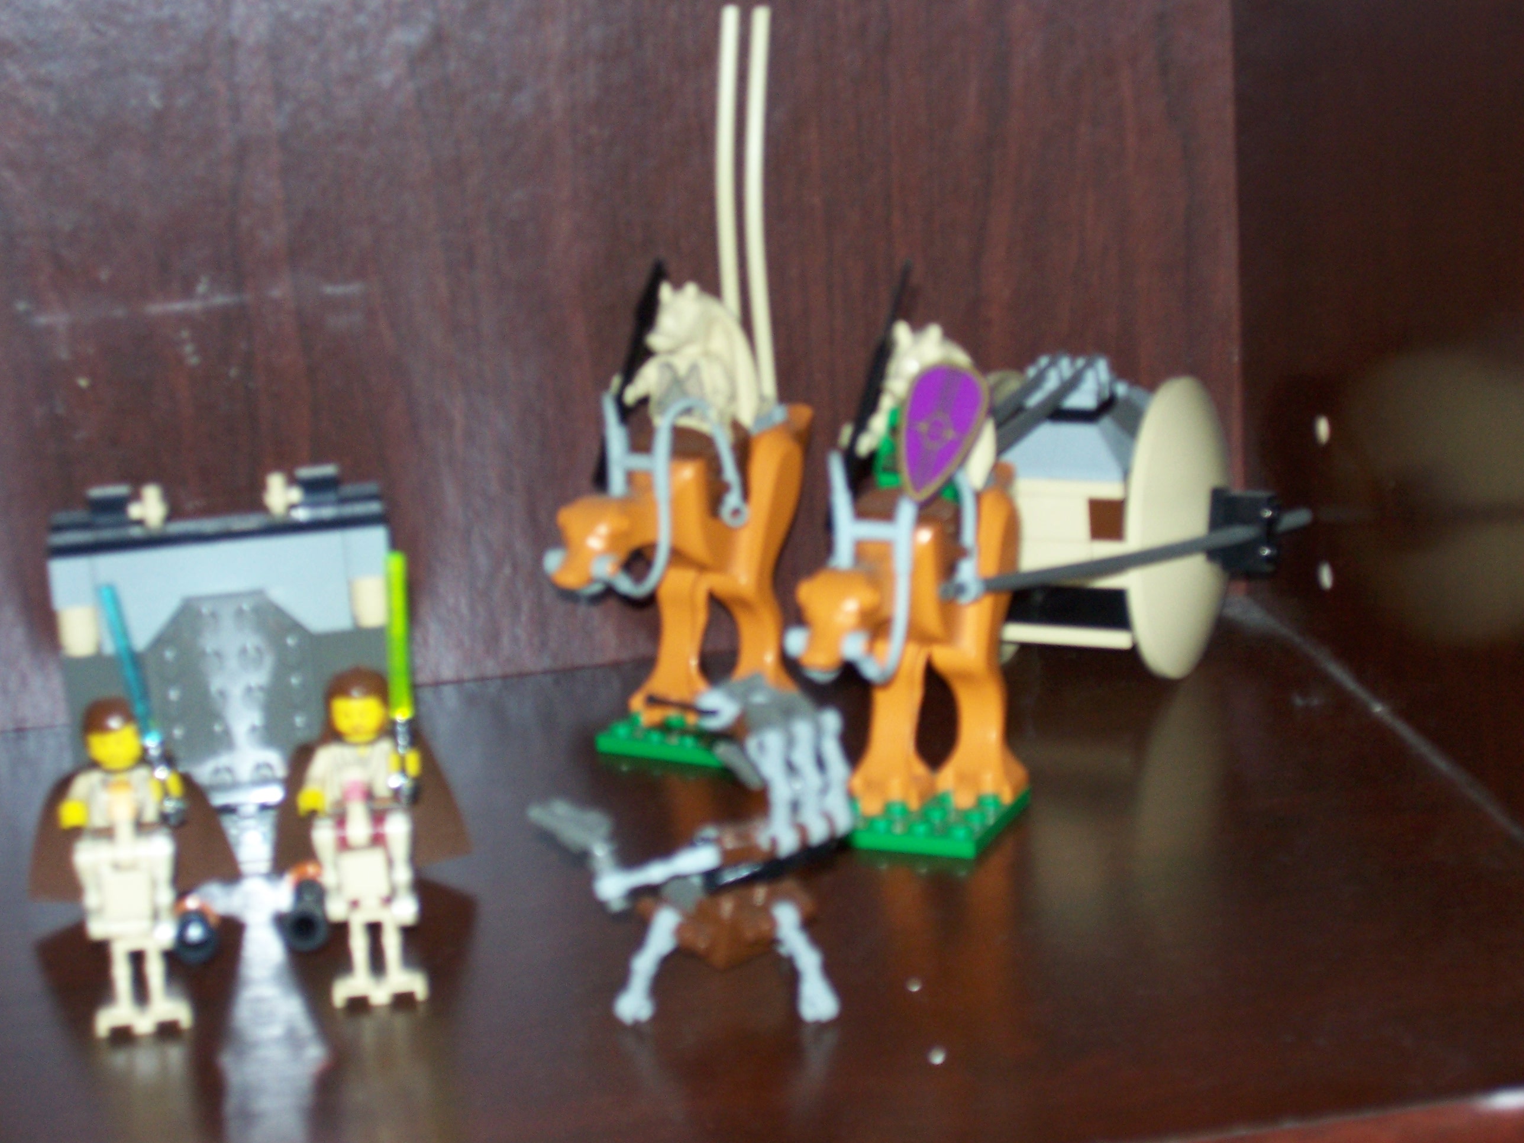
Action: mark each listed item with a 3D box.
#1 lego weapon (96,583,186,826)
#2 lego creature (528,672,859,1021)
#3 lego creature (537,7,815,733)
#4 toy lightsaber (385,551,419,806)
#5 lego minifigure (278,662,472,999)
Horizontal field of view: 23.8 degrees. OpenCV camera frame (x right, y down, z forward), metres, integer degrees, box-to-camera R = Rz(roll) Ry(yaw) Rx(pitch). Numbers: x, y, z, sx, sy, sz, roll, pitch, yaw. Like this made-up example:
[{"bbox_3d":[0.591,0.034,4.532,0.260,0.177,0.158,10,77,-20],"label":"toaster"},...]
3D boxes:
[{"bbox_3d":[-0.111,0.024,0.647,0.005,0.045,0.005,-13,11,3],"label":"lego weapon"},{"bbox_3d":[-0.006,0.044,0.616,0.048,0.054,0.057,9,20,38],"label":"lego creature"},{"bbox_3d":[-0.015,-0.037,0.733,0.034,0.147,0.093,6,19,30],"label":"lego creature"},{"bbox_3d":[-0.065,0.019,0.654,0.005,0.048,0.005,-1,8,-1],"label":"toy lightsaber"},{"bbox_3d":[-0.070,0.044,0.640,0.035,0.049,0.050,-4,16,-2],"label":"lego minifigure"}]

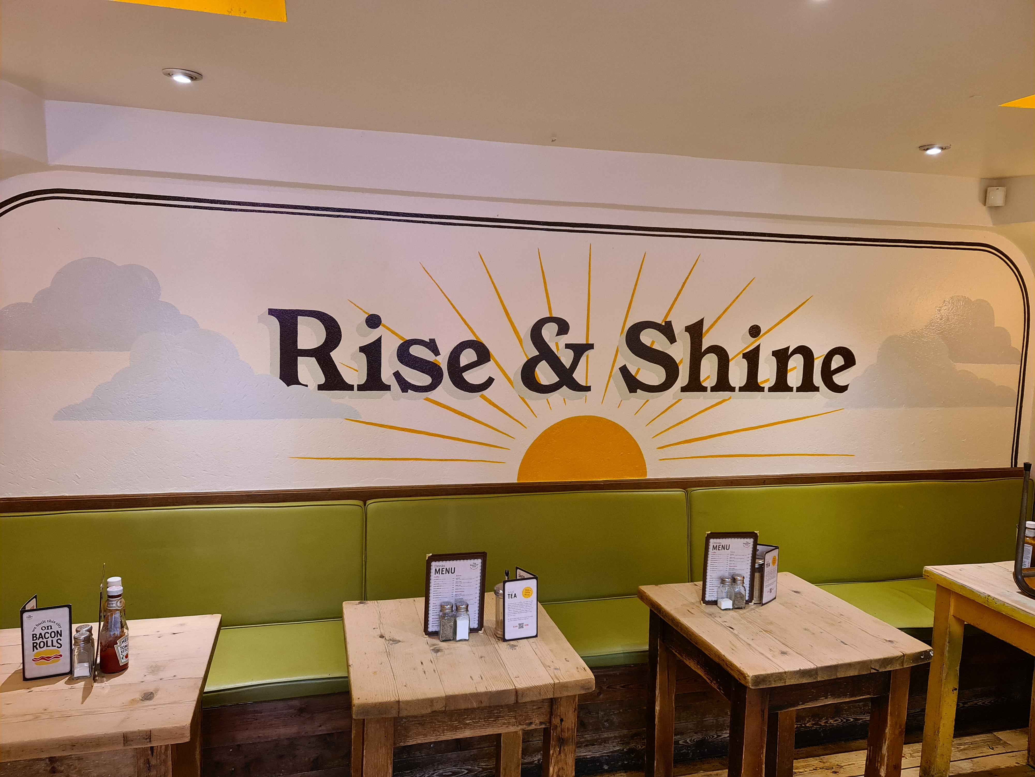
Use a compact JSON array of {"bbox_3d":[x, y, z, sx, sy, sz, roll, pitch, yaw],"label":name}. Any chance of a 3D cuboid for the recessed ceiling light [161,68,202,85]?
[{"bbox_3d":[-0.956,-0.888,2.136,0.106,0.026,0.106,0,6,-15],"label":"recessed ceiling light"}]

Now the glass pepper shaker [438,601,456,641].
[{"bbox_3d":[-0.196,0.646,2.087,0.038,0.104,0.038,0,6,-9],"label":"glass pepper shaker"}]

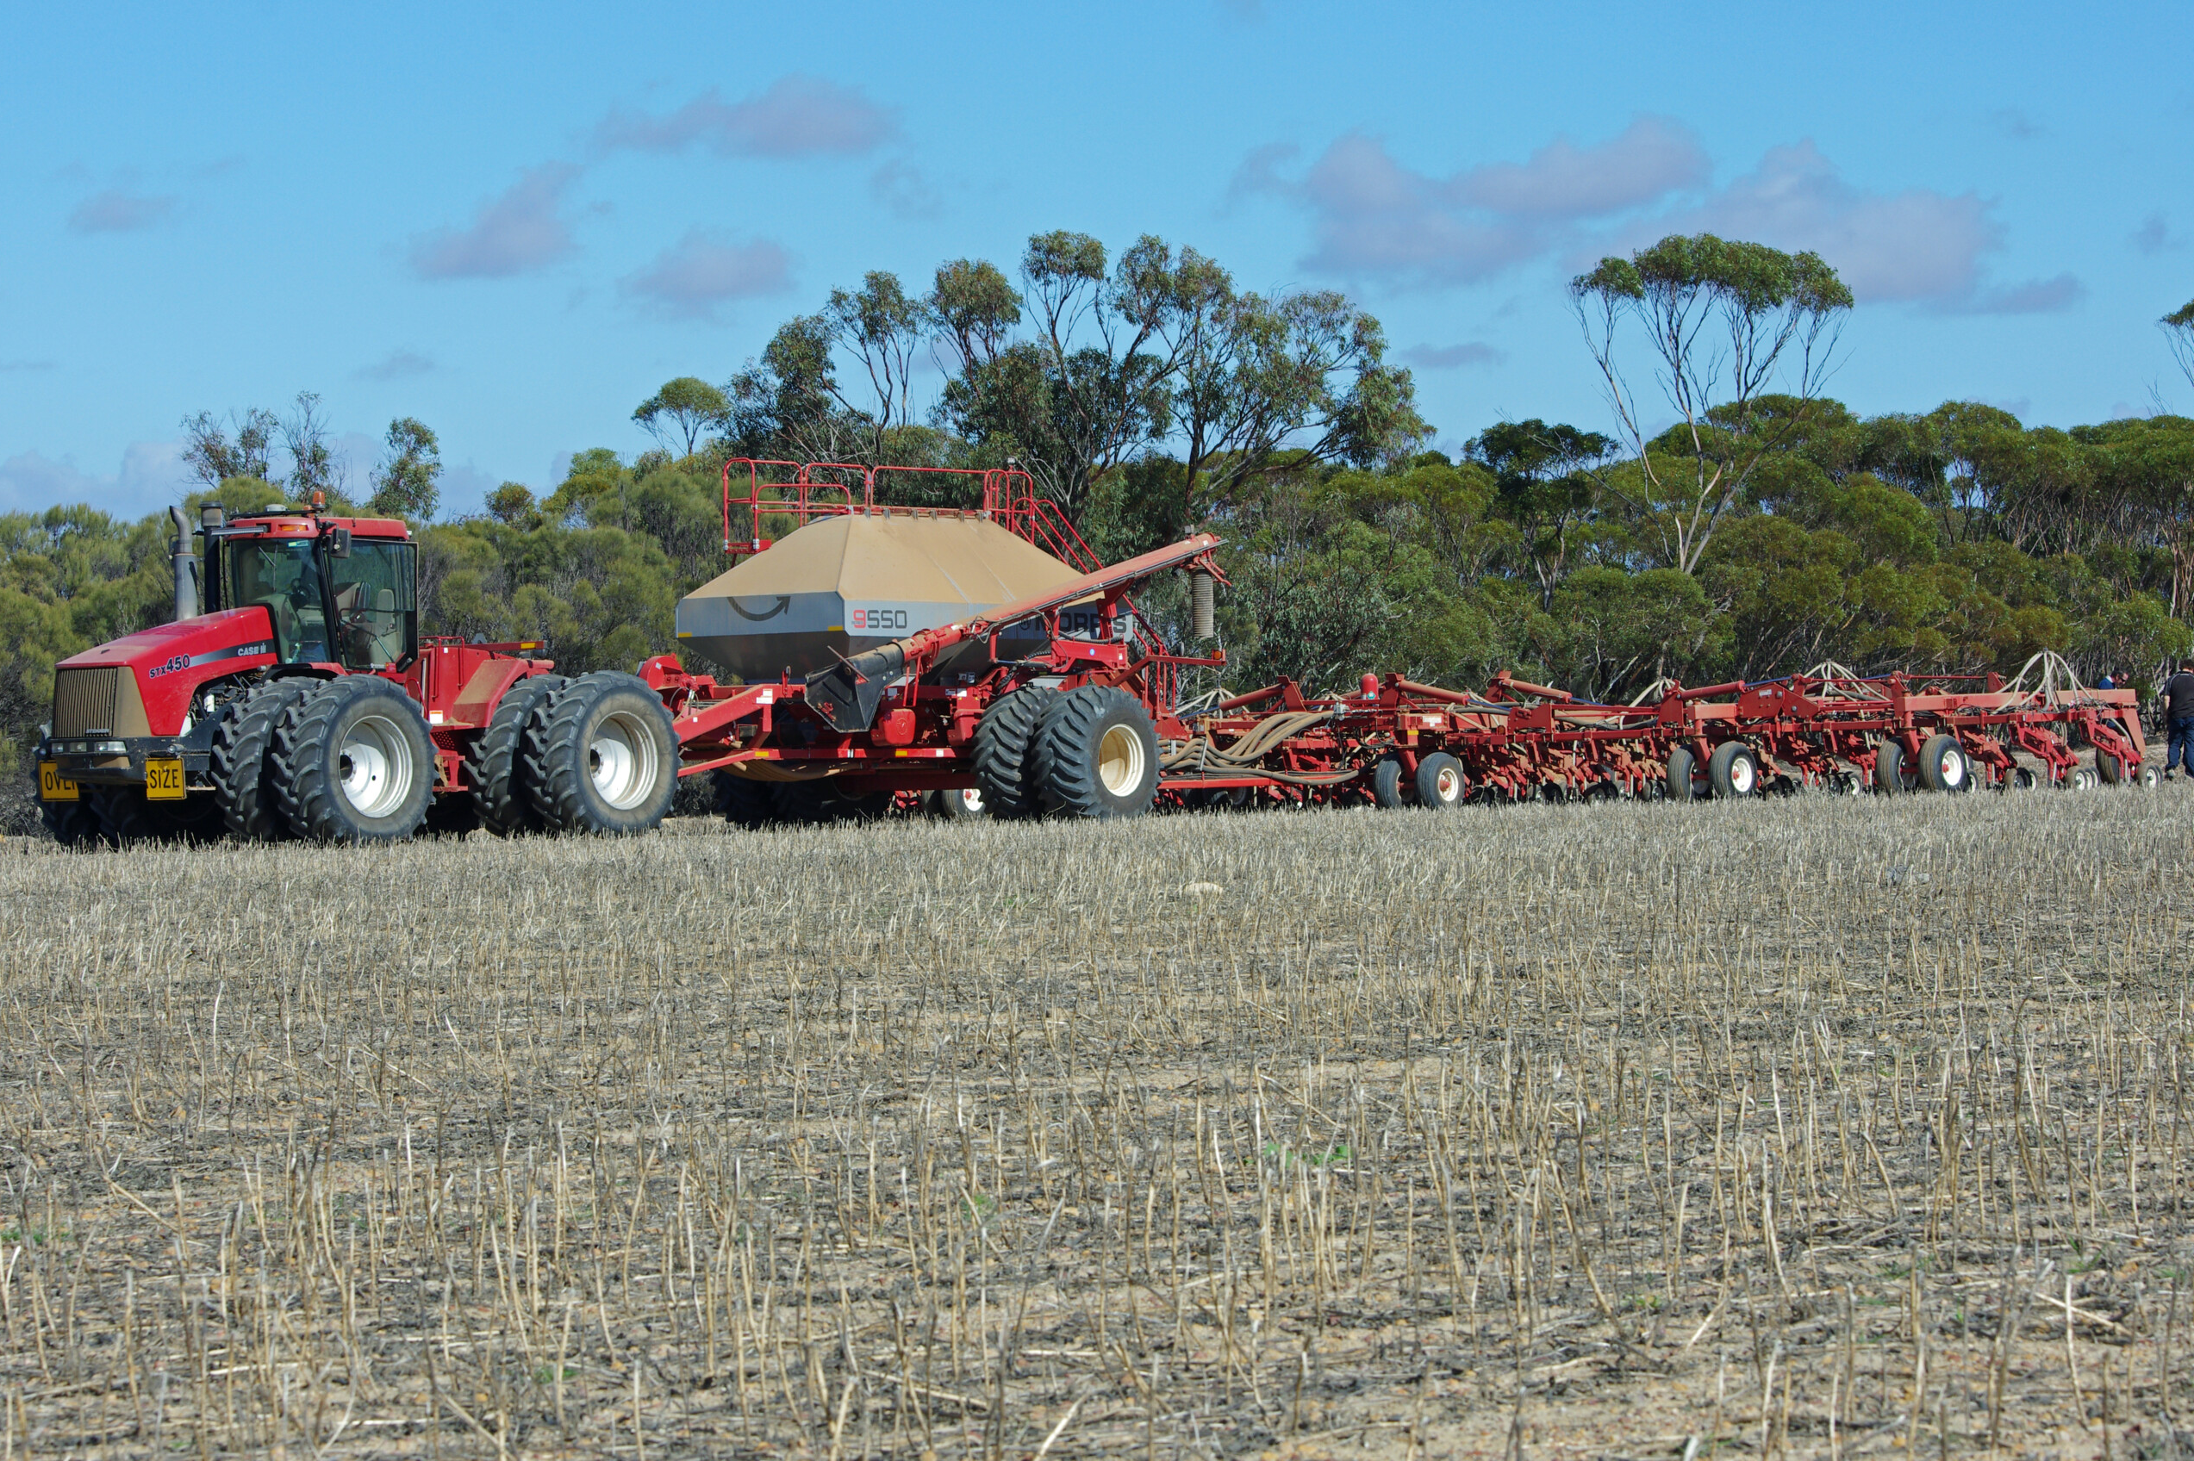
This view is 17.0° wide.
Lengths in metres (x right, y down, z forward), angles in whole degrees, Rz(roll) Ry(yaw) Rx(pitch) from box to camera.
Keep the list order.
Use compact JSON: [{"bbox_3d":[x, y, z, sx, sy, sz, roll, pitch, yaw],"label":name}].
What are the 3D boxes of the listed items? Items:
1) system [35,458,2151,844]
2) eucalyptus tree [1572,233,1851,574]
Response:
[{"bbox_3d":[-2.422,-1.059,90.909,19.500,4.700,27.700,-2,0,39],"label":"system"},{"bbox_3d":[11.887,-4.503,142.000,5.400,10.240,5.200,-2,0,0],"label":"eucalyptus tree"}]

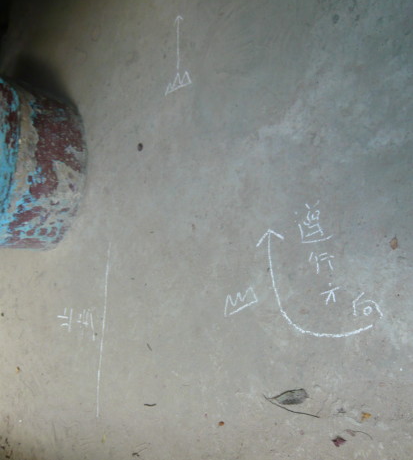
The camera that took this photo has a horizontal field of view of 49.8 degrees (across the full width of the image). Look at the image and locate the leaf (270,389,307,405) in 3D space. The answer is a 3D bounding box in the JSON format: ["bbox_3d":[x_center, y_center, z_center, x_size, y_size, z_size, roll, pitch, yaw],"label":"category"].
[{"bbox_3d":[0.226,0.463,1.224,0.126,0.016,0.037,-24,68,37],"label":"leaf"}]

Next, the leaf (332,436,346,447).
[{"bbox_3d":[0.335,0.530,1.120,0.033,0.009,0.022,-54,53,22],"label":"leaf"}]

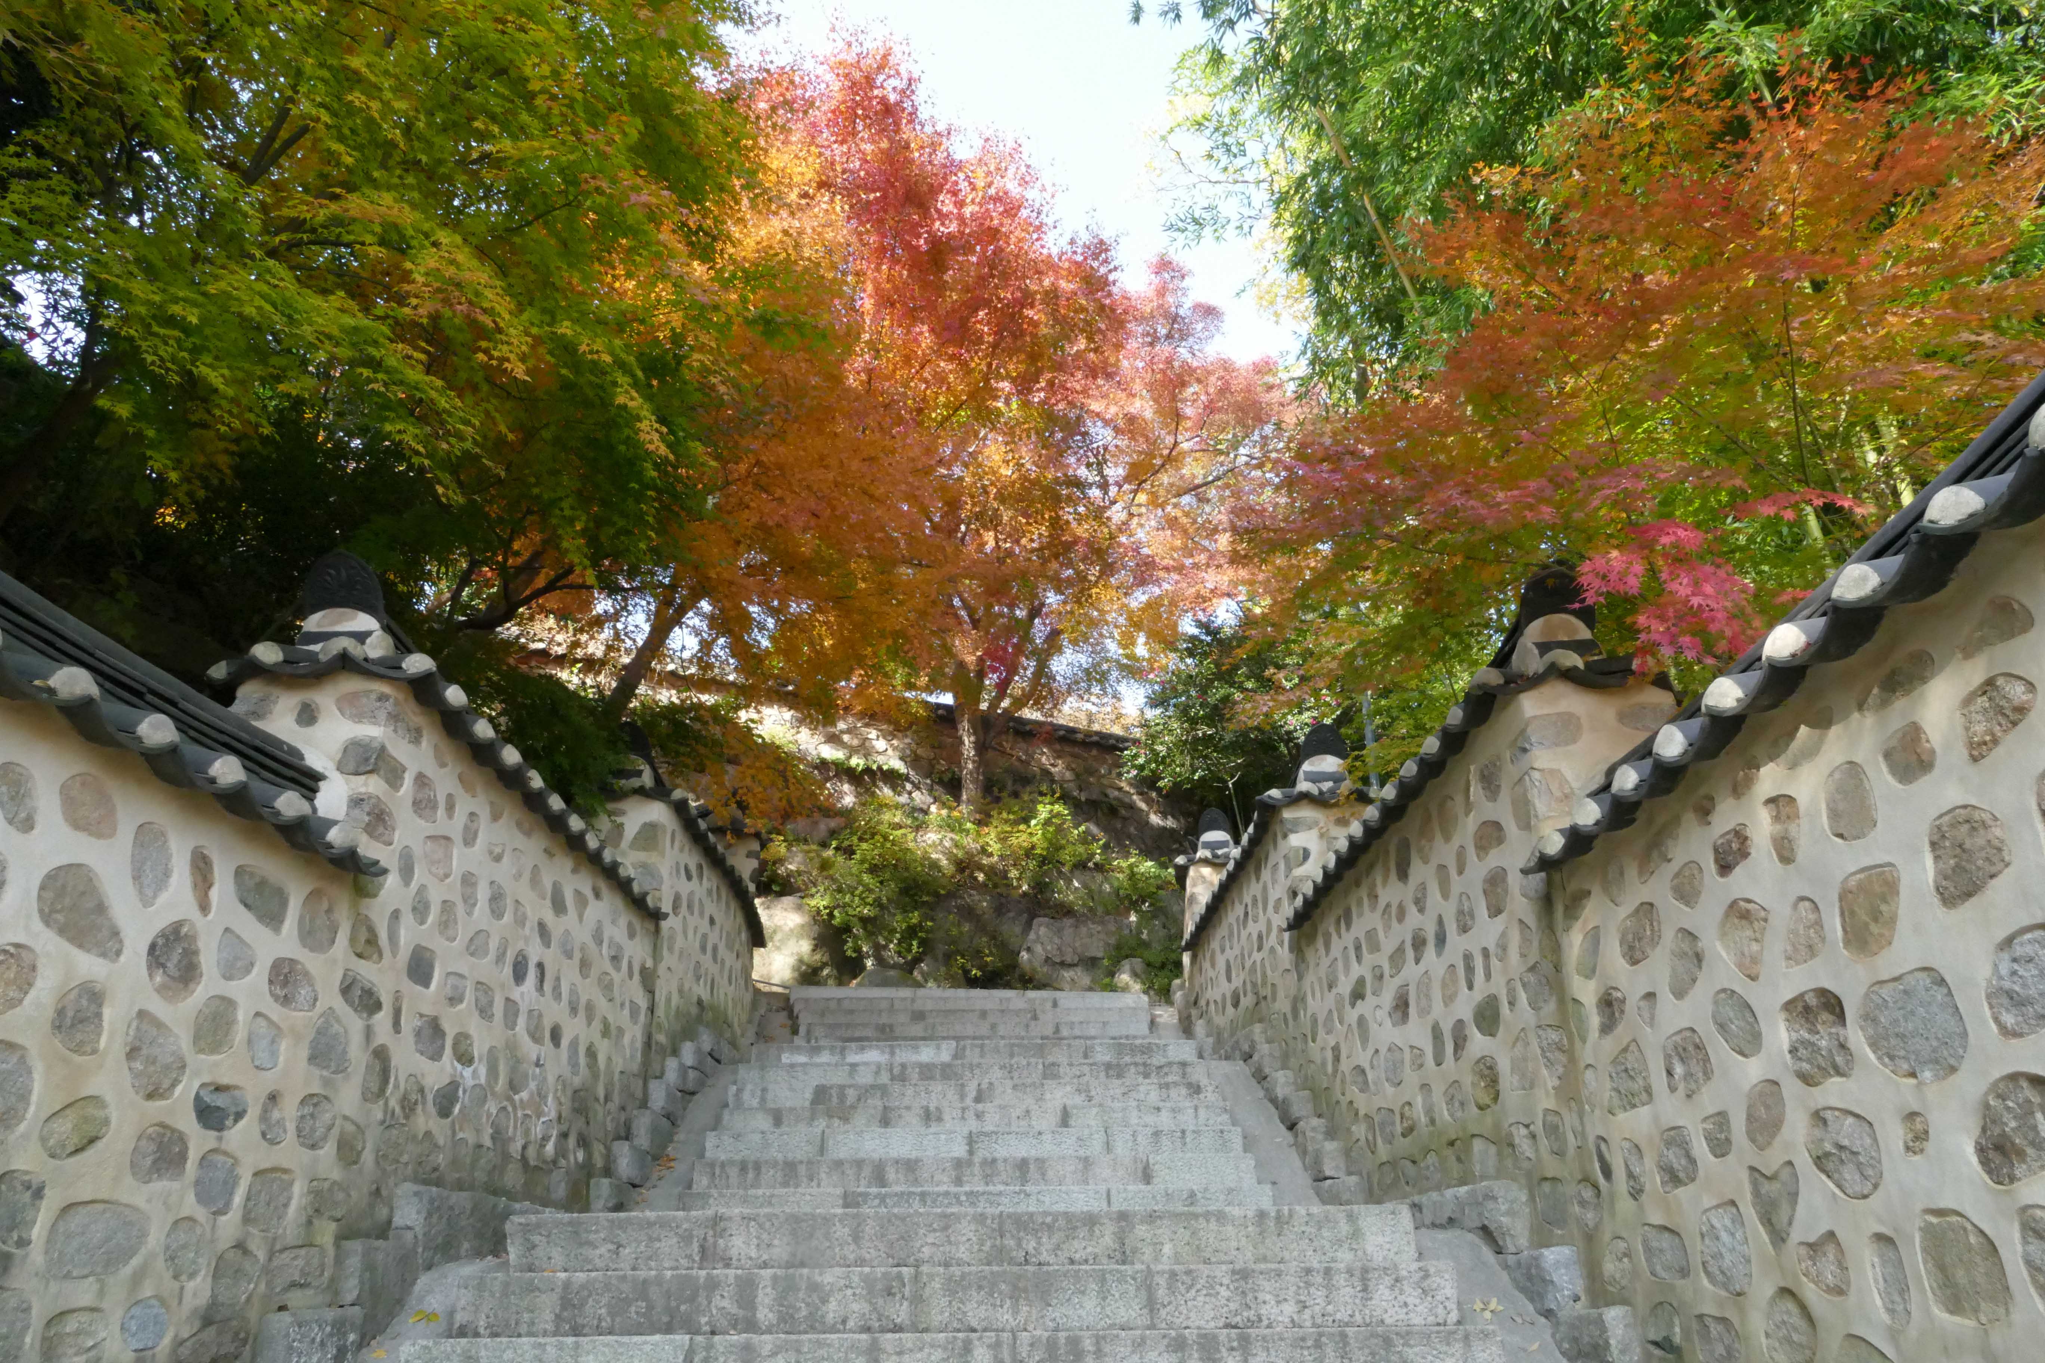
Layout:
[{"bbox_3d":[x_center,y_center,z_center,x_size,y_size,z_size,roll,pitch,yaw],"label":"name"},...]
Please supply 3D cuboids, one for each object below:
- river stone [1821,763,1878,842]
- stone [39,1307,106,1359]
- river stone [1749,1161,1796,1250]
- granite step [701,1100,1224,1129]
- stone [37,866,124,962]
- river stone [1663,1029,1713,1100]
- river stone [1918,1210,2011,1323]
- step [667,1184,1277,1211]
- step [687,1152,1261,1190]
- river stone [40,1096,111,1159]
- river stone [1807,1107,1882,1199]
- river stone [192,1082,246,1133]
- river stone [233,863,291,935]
[{"bbox_3d":[1.607,0.232,2.727,0.079,0.157,0.171,0,-23,0],"label":"river stone"},{"bbox_3d":[-2.004,1.382,2.990,0.074,0.115,0.208,-1,-23,3],"label":"stone"},{"bbox_3d":[1.563,1.058,2.875,0.112,0.173,0.171,-1,-22,0],"label":"river stone"},{"bbox_3d":[-0.252,2.466,7.909,2.823,0.155,0.370,0,-22,0],"label":"granite step"},{"bbox_3d":[-2.033,0.492,3.044,0.108,0.174,0.288,-1,-23,3],"label":"stone"},{"bbox_3d":[1.568,0.874,3.240,0.123,0.156,0.231,-1,-22,0],"label":"river stone"},{"bbox_3d":[1.582,0.962,2.337,0.109,0.168,0.205,-1,-21,0],"label":"river stone"},{"bbox_3d":[-0.203,2.365,6.389,2.680,0.145,0.330,-1,-21,0],"label":"step"},{"bbox_3d":[-0.223,2.340,6.730,2.650,0.145,0.330,-1,-21,0],"label":"step"},{"bbox_3d":[-1.896,0.876,2.791,0.100,0.120,0.197,-1,-22,0],"label":"river stone"},{"bbox_3d":[1.616,0.914,2.749,0.097,0.168,0.243,0,-23,0],"label":"river stone"},{"bbox_3d":[-1.989,1.047,3.495,0.075,0.108,0.227,-1,-23,3],"label":"river stone"},{"bbox_3d":[-1.998,0.560,3.678,0.096,0.150,0.263,-1,-23,3],"label":"river stone"}]

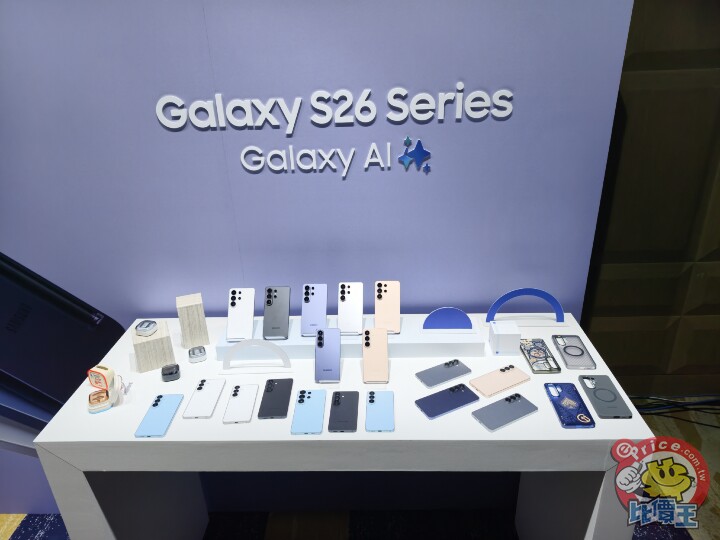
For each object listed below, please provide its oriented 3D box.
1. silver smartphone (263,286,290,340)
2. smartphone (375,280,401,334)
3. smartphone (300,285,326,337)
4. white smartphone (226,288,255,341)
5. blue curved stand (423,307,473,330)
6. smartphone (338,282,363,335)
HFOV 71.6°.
[{"bbox_3d":[-0.262,0.135,1.570,0.078,0.164,0.008,1,-7,6],"label":"silver smartphone"},{"bbox_3d":[0.087,0.117,1.579,0.078,0.164,0.008,1,-7,6],"label":"smartphone"},{"bbox_3d":[-0.146,0.126,1.580,0.078,0.164,0.008,1,-7,6],"label":"smartphone"},{"bbox_3d":[-0.374,0.140,1.566,0.078,0.164,0.008,1,-7,6],"label":"white smartphone"},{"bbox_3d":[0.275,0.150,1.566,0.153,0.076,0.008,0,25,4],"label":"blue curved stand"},{"bbox_3d":[-0.030,0.121,1.581,0.078,0.164,0.008,1,-7,6],"label":"smartphone"}]

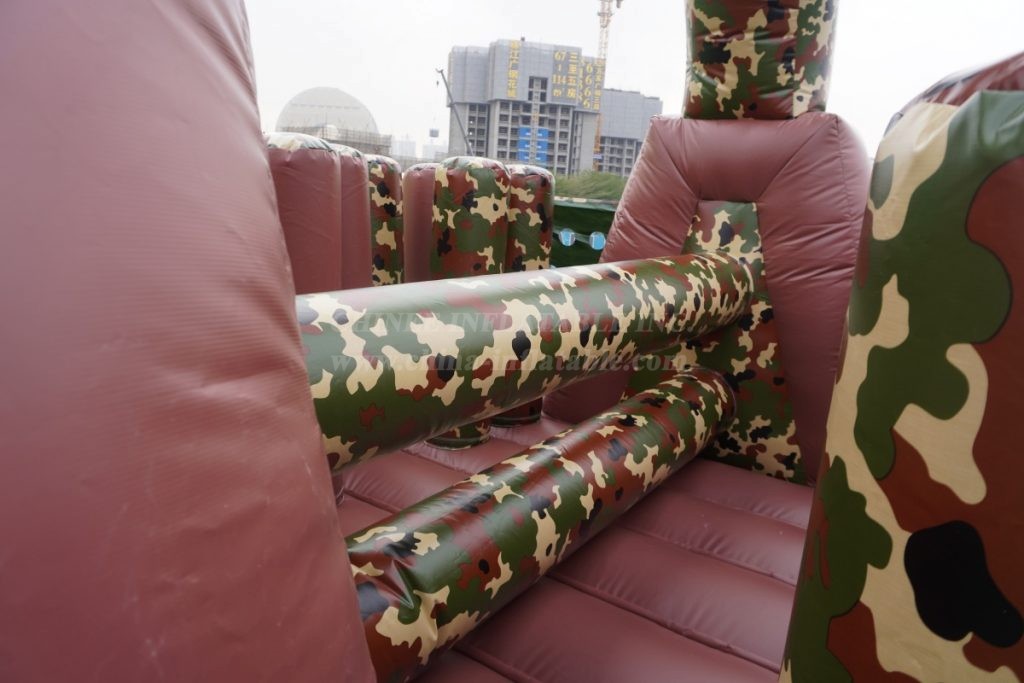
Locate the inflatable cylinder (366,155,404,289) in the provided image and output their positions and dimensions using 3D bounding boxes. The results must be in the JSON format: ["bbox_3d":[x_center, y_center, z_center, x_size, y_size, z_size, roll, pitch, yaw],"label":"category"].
[{"bbox_3d":[-0.952,-0.377,4.580,0.400,1.680,0.400,3,12,0],"label":"inflatable cylinder"}]

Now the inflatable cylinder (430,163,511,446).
[{"bbox_3d":[-0.278,-0.238,4.081,0.440,1.700,0.440,4,12,0],"label":"inflatable cylinder"}]

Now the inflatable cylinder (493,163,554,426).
[{"bbox_3d":[0.028,-0.315,4.530,0.440,1.700,0.440,4,12,0],"label":"inflatable cylinder"}]

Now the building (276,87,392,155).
[{"bbox_3d":[-55.167,-62.746,212.181,31.000,31.000,29.000,-3,14,-25],"label":"building"}]

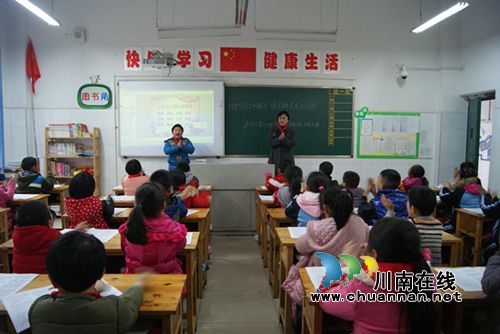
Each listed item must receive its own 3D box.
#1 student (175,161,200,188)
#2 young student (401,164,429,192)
[{"bbox_3d":[-0.724,0.456,4.505,0.400,1.063,0.520,0,6,2],"label":"student"},{"bbox_3d":[1.966,0.472,4.590,0.400,1.017,0.520,0,6,-3],"label":"young student"}]

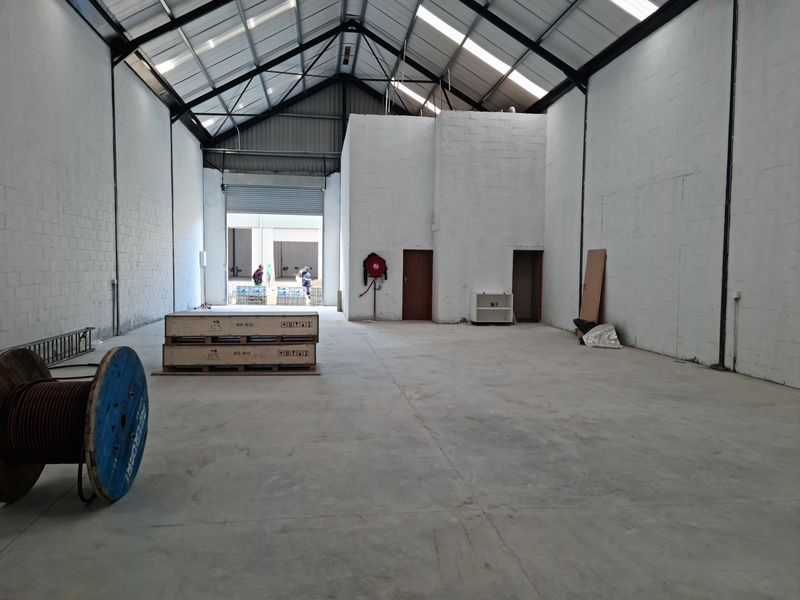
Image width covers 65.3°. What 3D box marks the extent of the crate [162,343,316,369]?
[{"bbox_3d":[-2.326,0.763,9.241,2.140,0.306,0.620,0,3,-8],"label":"crate"}]

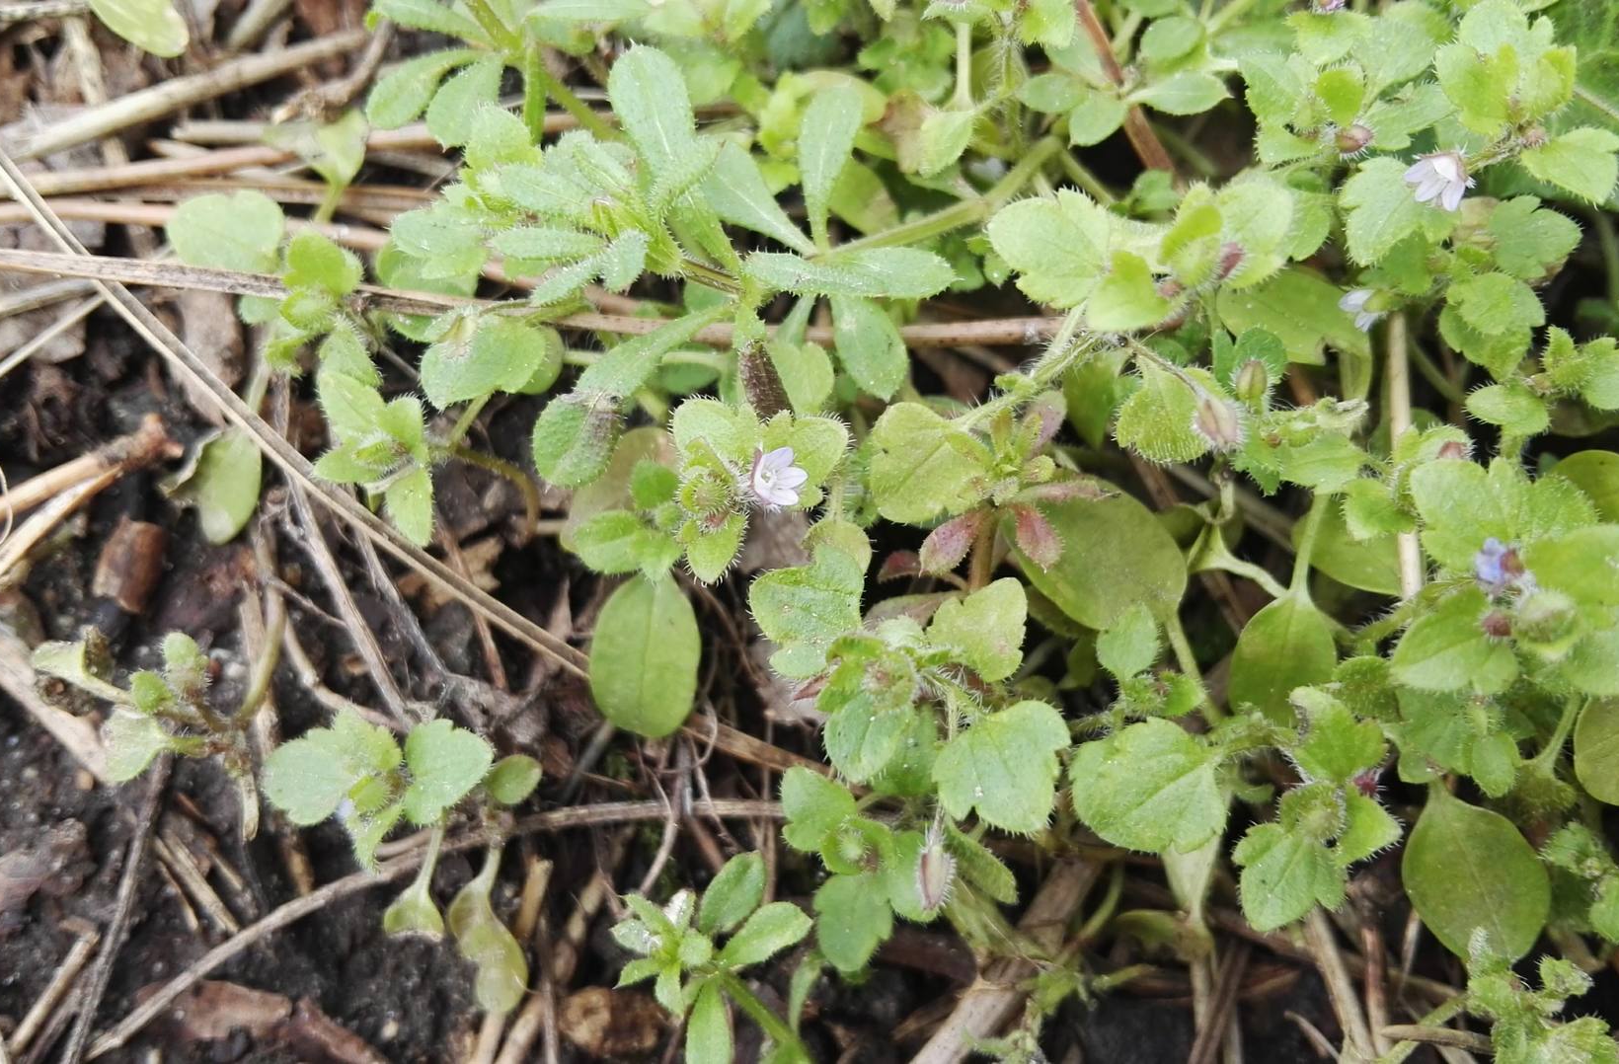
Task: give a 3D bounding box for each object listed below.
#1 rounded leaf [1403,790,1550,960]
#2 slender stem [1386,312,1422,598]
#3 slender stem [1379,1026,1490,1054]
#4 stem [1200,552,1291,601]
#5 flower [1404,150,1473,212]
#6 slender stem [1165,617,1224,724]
[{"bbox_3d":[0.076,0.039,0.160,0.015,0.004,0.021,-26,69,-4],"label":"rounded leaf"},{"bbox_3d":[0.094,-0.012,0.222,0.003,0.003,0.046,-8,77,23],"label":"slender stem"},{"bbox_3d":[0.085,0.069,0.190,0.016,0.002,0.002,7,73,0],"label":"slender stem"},{"bbox_3d":[0.054,0.005,0.174,0.011,0.002,0.003,27,96,22],"label":"stem"},{"bbox_3d":[0.073,-0.041,0.163,0.007,0.007,0.005,26,56,15],"label":"flower"},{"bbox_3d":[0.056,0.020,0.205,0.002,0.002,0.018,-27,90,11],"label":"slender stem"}]

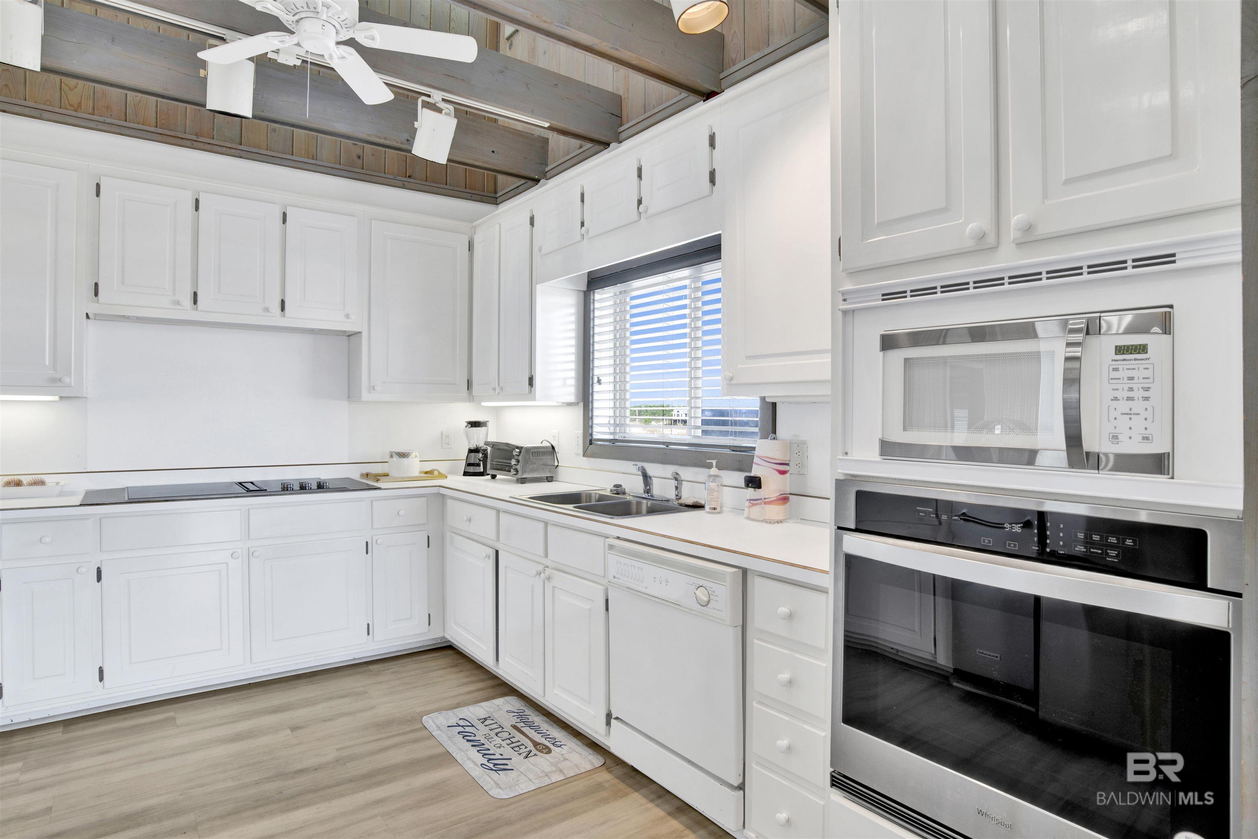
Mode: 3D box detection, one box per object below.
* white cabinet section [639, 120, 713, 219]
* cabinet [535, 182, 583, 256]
[{"bbox_3d":[0.295,-0.962,2.556,0.297,0.277,0.386,0,0,-39],"label":"white cabinet section"},{"bbox_3d":[-0.250,-1.021,3.355,0.310,0.290,0.430,0,0,-40],"label":"cabinet"}]

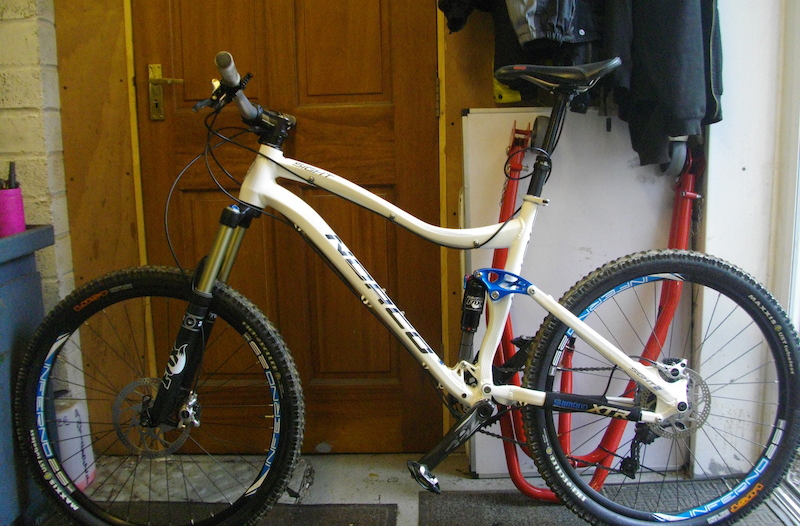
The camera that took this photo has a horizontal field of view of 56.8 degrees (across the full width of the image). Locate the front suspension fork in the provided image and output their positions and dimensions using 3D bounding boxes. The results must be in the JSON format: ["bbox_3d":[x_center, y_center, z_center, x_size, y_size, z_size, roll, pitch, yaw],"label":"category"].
[{"bbox_3d":[-0.428,0.108,1.640,0.105,0.500,0.172,22,3,0],"label":"front suspension fork"}]

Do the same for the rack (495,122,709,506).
[{"bbox_3d":[0.518,0.129,1.930,0.530,0.940,0.190,-1,-2,0],"label":"rack"}]

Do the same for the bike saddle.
[{"bbox_3d":[0.345,-0.409,1.610,0.272,0.068,0.137,-1,4,0],"label":"bike saddle"}]

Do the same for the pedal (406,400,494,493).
[{"bbox_3d":[0.108,0.384,1.555,0.200,0.090,0.110,-43,3,2],"label":"pedal"}]

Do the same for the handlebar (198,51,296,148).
[{"bbox_3d":[-0.310,-0.318,1.610,0.125,0.125,0.720,-1,4,0],"label":"handlebar"}]

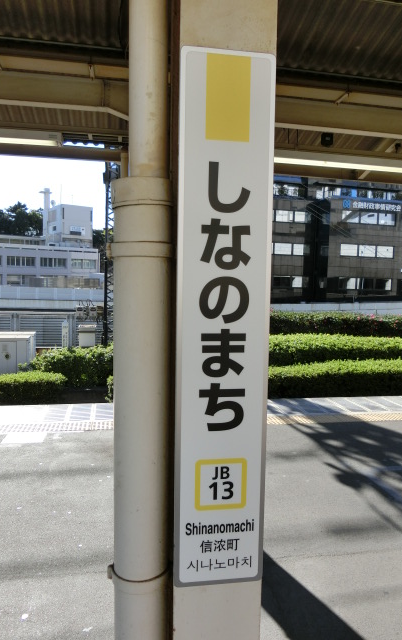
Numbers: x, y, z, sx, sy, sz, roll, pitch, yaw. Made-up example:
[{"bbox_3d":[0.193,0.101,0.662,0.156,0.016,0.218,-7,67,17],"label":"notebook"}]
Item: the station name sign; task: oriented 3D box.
[{"bbox_3d":[0.050,0.016,1.026,0.205,1.180,0.018,0,4,-8],"label":"station name sign"}]

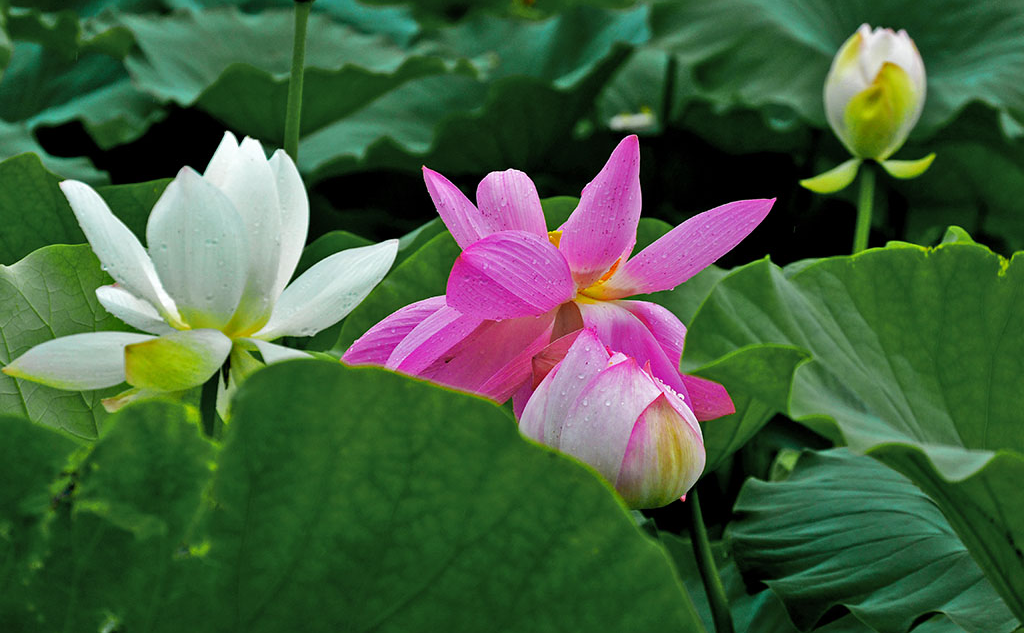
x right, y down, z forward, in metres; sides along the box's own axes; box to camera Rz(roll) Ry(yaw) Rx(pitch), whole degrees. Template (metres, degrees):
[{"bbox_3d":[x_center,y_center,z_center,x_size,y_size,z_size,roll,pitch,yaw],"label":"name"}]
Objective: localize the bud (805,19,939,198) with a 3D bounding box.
[{"bbox_3d":[0.260,-0.152,4.500,0.098,0.120,0.085,0,10,0],"label":"bud"}]

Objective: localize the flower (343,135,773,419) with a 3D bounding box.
[{"bbox_3d":[0.026,-0.021,3.450,0.240,0.150,0.210,0,10,0],"label":"flower"}]

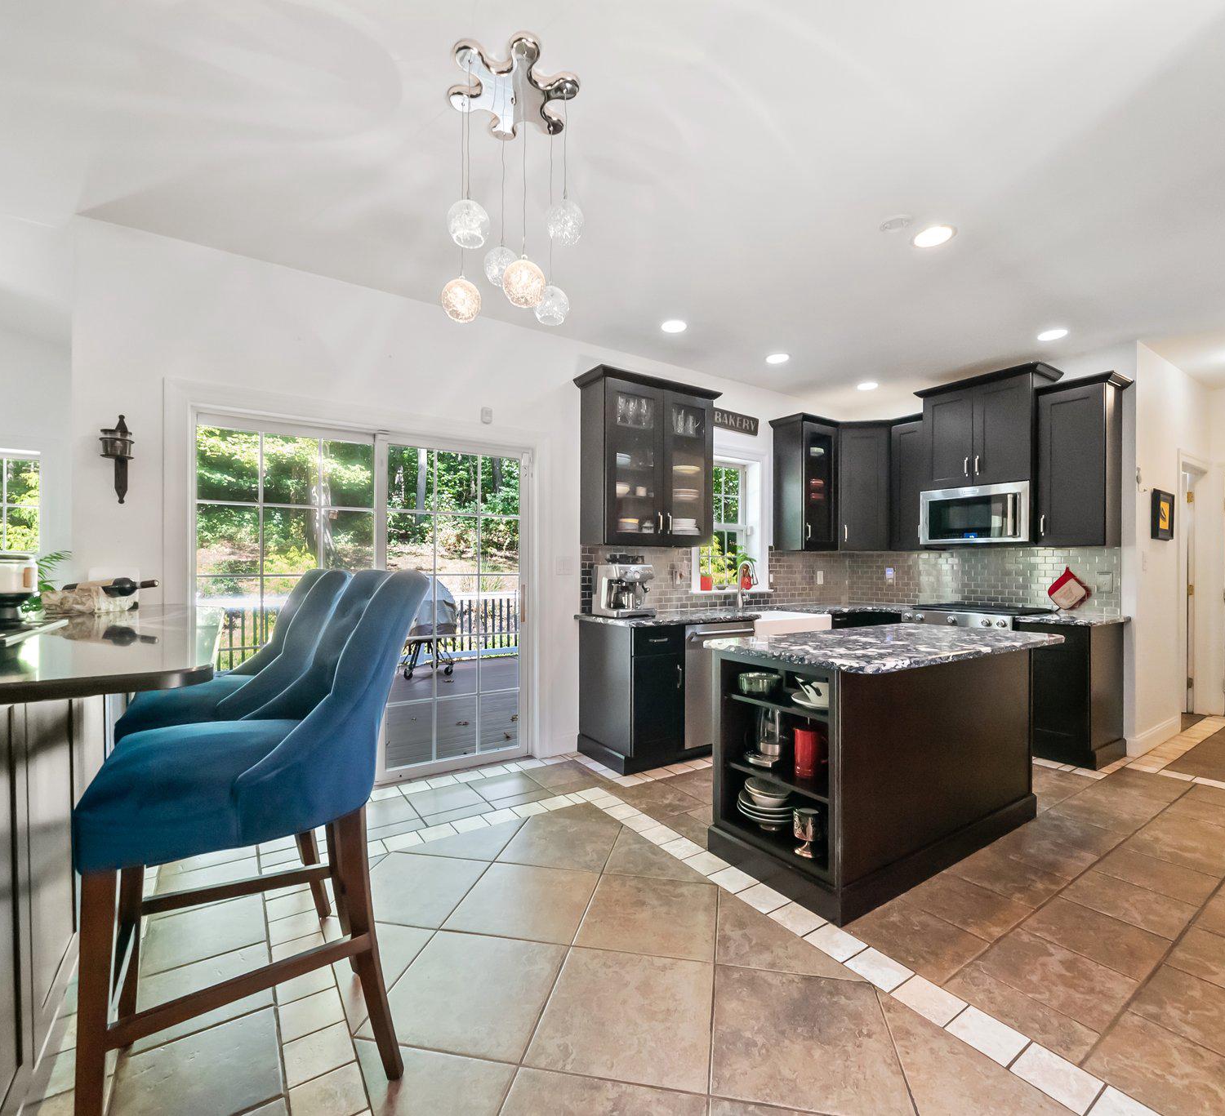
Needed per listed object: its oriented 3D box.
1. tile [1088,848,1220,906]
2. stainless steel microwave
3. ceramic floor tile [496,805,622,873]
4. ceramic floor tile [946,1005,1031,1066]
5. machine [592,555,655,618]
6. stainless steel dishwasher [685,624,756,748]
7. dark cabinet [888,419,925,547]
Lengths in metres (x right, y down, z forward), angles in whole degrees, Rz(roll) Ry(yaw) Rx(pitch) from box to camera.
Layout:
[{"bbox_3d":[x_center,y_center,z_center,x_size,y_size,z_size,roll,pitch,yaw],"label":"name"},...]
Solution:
[{"bbox_3d":[2.212,1.289,2.257,0.341,0.012,0.296,0,0,-34],"label":"tile"},{"bbox_3d":[2.855,-0.322,4.298,0.405,0.425,0.755,0,0,-34],"label":"stainless steel microwave"},{"bbox_3d":[-0.198,1.278,2.596,0.465,0.012,0.620,0,0,11],"label":"ceramic floor tile"},{"bbox_3d":[1.005,1.282,1.493,0.138,0.012,0.149,0,0,-35],"label":"ceramic floor tile"},{"bbox_3d":[0.083,0.178,3.729,0.313,0.403,0.313,0,0,-33],"label":"machine"},{"bbox_3d":[0.542,0.809,3.863,0.605,0.800,0.600,0,0,-33],"label":"stainless steel dishwasher"},{"bbox_3d":[2.538,-0.601,4.609,0.330,1.050,0.290,0,0,-35],"label":"dark cabinet"}]

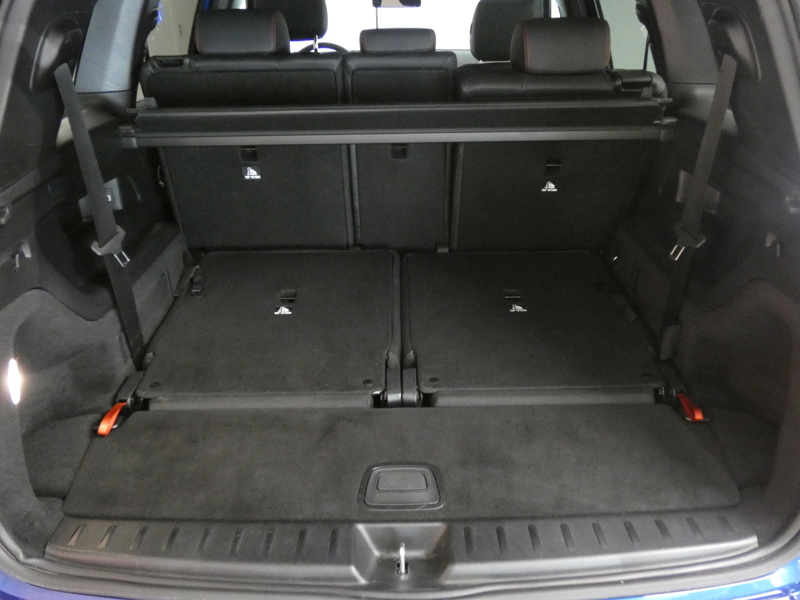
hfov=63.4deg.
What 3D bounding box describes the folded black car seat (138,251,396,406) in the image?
[{"bbox_3d":[-0.267,0.052,1.573,0.524,0.055,0.597,-1,33,0],"label":"folded black car seat"}]

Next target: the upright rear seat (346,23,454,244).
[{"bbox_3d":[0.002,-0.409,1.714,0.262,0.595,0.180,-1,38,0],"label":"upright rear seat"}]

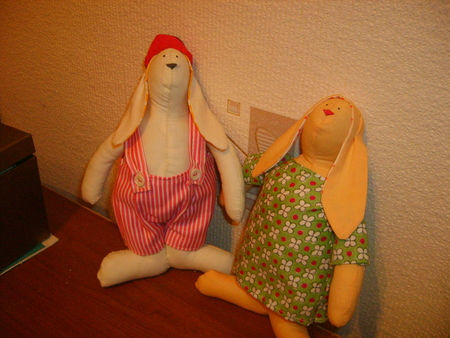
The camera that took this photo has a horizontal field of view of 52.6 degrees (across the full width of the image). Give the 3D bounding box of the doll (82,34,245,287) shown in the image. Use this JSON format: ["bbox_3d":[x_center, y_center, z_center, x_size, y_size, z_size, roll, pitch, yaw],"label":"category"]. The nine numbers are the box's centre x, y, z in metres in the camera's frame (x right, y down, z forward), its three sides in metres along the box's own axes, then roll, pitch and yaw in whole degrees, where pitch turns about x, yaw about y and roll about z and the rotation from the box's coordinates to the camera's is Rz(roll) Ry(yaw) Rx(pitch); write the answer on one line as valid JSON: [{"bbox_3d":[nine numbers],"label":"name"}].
[{"bbox_3d":[-0.078,-0.013,0.575,0.200,0.304,0.114,0,19,-3],"label":"doll"}]

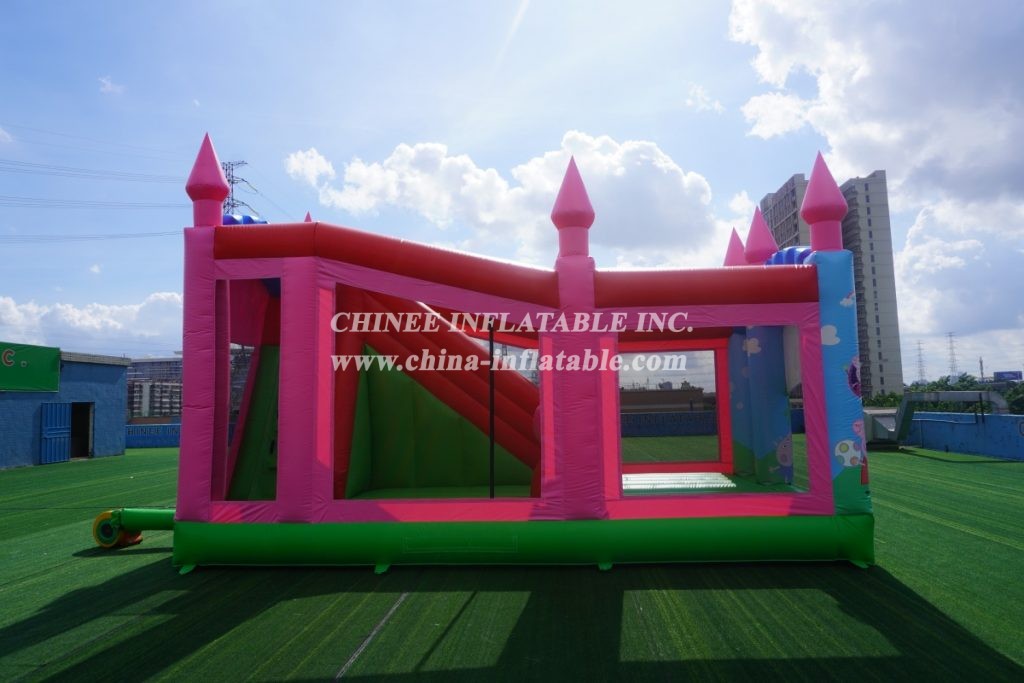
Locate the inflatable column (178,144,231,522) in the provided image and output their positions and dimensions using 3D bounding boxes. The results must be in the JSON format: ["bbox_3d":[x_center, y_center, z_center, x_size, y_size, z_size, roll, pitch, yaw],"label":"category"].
[{"bbox_3d":[-3.347,-0.220,7.426,0.450,4.220,0.450,-1,-6,2],"label":"inflatable column"}]

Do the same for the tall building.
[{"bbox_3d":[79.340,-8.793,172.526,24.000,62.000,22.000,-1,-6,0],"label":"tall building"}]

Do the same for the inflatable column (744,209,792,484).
[{"bbox_3d":[3.432,0.025,9.158,0.460,3.780,0.450,-1,-6,2],"label":"inflatable column"}]

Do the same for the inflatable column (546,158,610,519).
[{"bbox_3d":[0.776,-0.131,8.116,0.604,4.267,0.549,-1,-5,3],"label":"inflatable column"}]

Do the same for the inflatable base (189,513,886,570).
[{"bbox_3d":[0.119,2.170,8.674,7.050,0.470,3.700,-1,-6,2],"label":"inflatable base"}]

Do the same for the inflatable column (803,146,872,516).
[{"bbox_3d":[3.339,-0.163,7.114,0.470,3.780,0.450,-1,-6,2],"label":"inflatable column"}]

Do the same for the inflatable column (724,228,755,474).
[{"bbox_3d":[3.452,0.120,10.236,0.450,3.780,0.450,-1,-6,2],"label":"inflatable column"}]

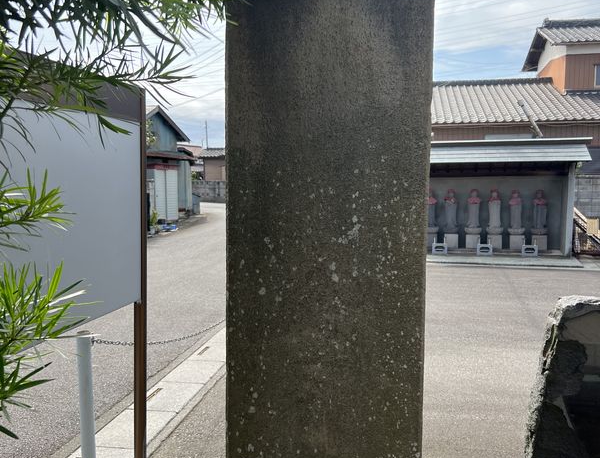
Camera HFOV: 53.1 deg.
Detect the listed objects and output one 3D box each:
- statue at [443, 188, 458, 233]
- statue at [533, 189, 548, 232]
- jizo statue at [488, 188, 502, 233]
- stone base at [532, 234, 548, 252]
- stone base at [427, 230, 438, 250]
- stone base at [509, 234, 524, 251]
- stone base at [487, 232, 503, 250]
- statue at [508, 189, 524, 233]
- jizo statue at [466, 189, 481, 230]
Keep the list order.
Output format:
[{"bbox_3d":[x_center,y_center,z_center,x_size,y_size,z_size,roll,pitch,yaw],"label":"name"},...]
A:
[{"bbox_3d":[2.779,-0.335,10.998,0.270,0.790,0.260,1,6,15],"label":"statue"},{"bbox_3d":[4.240,-0.303,10.604,0.270,0.790,0.260,1,6,15],"label":"statue"},{"bbox_3d":[3.514,-0.322,10.800,0.270,0.790,0.260,1,6,15],"label":"jizo statue"},{"bbox_3d":[4.236,0.213,10.605,0.250,0.250,0.250,1,6,15],"label":"stone base"},{"bbox_3d":[2.419,0.212,11.096,0.250,0.250,0.250,1,6,15],"label":"stone base"},{"bbox_3d":[3.874,0.215,10.703,0.250,0.250,0.250,1,6,15],"label":"stone base"},{"bbox_3d":[3.514,0.217,10.800,0.250,0.250,0.250,1,6,15],"label":"stone base"},{"bbox_3d":[3.861,-0.312,10.706,0.270,0.790,0.260,1,6,15],"label":"statue"},{"bbox_3d":[3.160,-0.332,10.895,0.270,0.790,0.260,1,6,15],"label":"jizo statue"}]

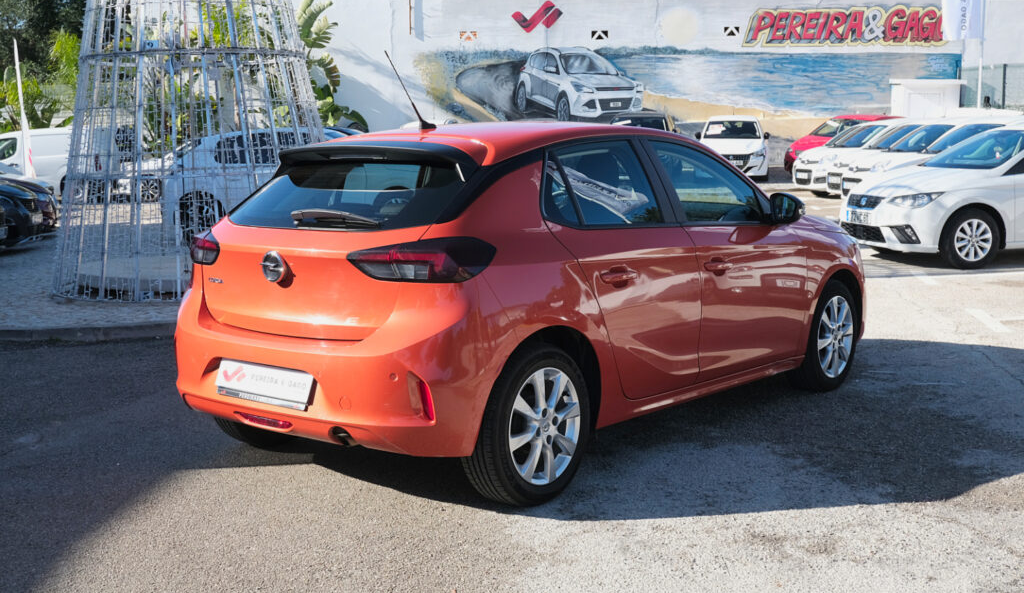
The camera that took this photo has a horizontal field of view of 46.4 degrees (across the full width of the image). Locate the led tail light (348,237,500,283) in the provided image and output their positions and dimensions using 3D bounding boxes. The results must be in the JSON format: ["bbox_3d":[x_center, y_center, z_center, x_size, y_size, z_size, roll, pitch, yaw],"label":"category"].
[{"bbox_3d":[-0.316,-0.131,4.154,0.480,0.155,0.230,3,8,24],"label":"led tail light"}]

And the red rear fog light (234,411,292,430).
[{"bbox_3d":[-0.920,0.453,4.412,0.330,0.055,0.050,5,9,39],"label":"red rear fog light"}]

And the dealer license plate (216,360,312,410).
[{"bbox_3d":[-0.926,0.327,4.423,0.525,0.137,0.020,5,-11,39],"label":"dealer license plate"}]

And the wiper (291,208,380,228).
[{"bbox_3d":[-0.653,-0.282,4.353,0.430,0.065,0.065,4,8,32],"label":"wiper"}]

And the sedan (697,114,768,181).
[{"bbox_3d":[5.374,-3.599,29.000,1.770,1.470,4.060,1,7,12],"label":"sedan"}]

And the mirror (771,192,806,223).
[{"bbox_3d":[1.283,-0.415,5.611,0.200,0.155,0.140,6,10,38],"label":"mirror"}]

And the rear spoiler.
[{"bbox_3d":[-0.577,-0.537,4.683,1.090,0.145,0.260,6,10,38],"label":"rear spoiler"}]

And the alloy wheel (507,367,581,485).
[{"bbox_3d":[0.069,0.469,4.408,0.150,0.445,0.445,6,10,38],"label":"alloy wheel"}]

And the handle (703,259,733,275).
[{"bbox_3d":[0.909,-0.136,5.268,0.050,0.048,0.235,5,9,39],"label":"handle"}]

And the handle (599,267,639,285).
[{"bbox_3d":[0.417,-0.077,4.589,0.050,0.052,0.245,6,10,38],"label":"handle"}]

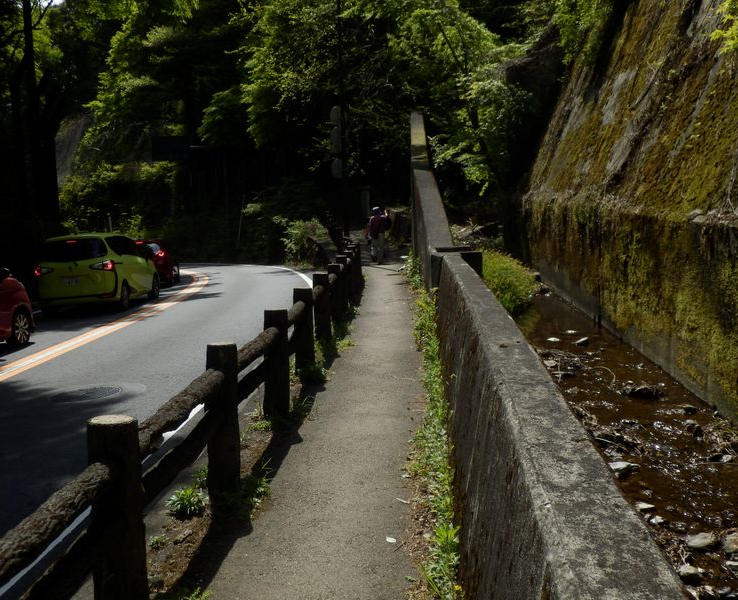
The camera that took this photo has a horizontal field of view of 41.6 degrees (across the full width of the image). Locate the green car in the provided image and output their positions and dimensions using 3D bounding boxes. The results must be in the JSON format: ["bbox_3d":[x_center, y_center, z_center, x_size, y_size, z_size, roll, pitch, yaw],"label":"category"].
[{"bbox_3d":[-5.860,-0.680,21.400,1.700,1.680,4.240,-4,6,2],"label":"green car"}]

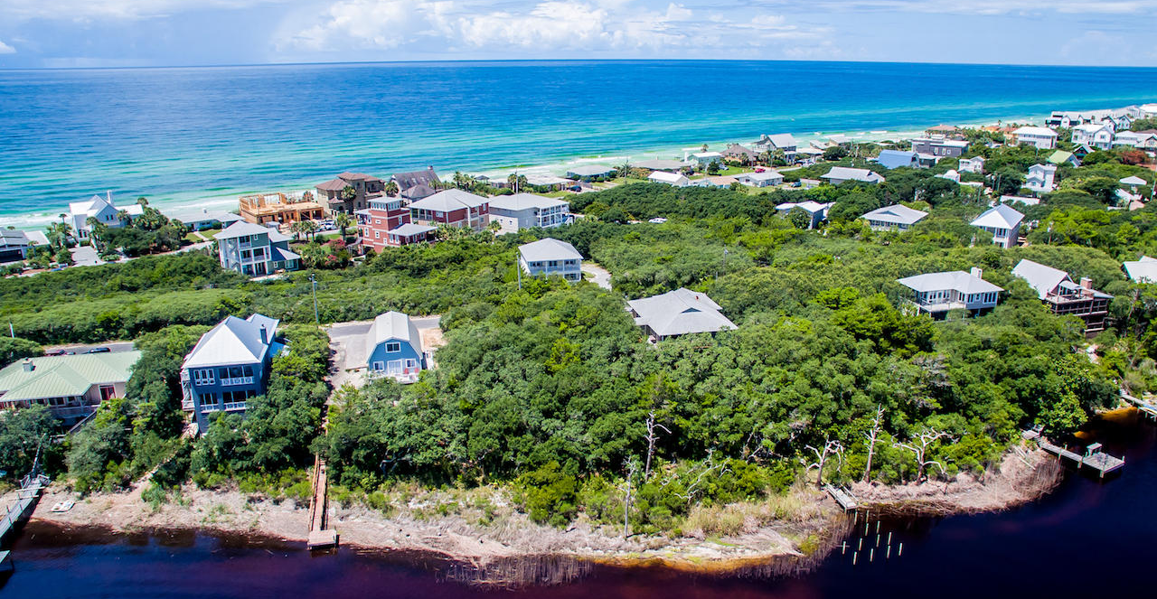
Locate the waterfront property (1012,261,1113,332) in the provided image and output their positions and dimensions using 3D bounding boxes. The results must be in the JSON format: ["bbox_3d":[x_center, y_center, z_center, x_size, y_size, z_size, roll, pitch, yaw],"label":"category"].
[{"bbox_3d":[85.280,-0.830,117.180,12.300,10.500,13.200,-5,21,-14],"label":"waterfront property"}]

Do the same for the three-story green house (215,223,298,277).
[{"bbox_3d":[-70.410,-12.120,141.340,15.500,11.500,9.500,-11,23,-27],"label":"three-story green house"}]

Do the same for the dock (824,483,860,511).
[{"bbox_3d":[30.760,22.850,74.700,1.600,1.800,4.100,-4,21,-11],"label":"dock"}]

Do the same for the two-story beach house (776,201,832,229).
[{"bbox_3d":[60.600,-23.620,170.960,11.000,6.000,11.000,15,25,34],"label":"two-story beach house"}]

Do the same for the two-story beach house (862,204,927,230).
[{"bbox_3d":[79.900,-21.700,162.010,12.500,5.700,14.000,14,24,33],"label":"two-story beach house"}]

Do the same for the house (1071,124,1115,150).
[{"bbox_3d":[222.700,-71.600,278.350,13.500,9.500,10.500,18,27,40],"label":"house"}]

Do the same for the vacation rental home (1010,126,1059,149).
[{"bbox_3d":[248.020,-88.710,349.510,13.000,10.500,19.300,-17,26,-37],"label":"vacation rental home"}]

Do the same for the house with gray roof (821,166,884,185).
[{"bbox_3d":[98.820,-43.950,232.210,20.290,6.400,9.500,13,24,31],"label":"house with gray roof"}]

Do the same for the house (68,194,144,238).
[{"bbox_3d":[-125.430,-23.070,170.270,16.000,10.000,12.000,-15,25,-34],"label":"house"}]

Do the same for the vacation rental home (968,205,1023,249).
[{"bbox_3d":[108.420,-19.780,167.450,9.500,10.500,15.500,16,26,36],"label":"vacation rental home"}]

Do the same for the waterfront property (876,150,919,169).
[{"bbox_3d":[135.980,-59.540,272.860,8.500,7.400,14.500,-16,26,-36],"label":"waterfront property"}]

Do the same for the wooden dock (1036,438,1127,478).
[{"bbox_3d":[64.510,19.490,83.150,4.500,2.200,7.700,-12,24,-30],"label":"wooden dock"}]

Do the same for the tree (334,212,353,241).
[{"bbox_3d":[-56.460,-17.330,153.750,4.200,7.200,4.200,0,20,0],"label":"tree"}]

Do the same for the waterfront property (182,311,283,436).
[{"bbox_3d":[-45.430,8.040,85.240,9.600,13.000,14.000,-5,21,-13],"label":"waterfront property"}]

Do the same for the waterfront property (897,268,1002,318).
[{"bbox_3d":[68.050,-1.340,118.330,15.800,8.000,9.500,-4,21,-9],"label":"waterfront property"}]

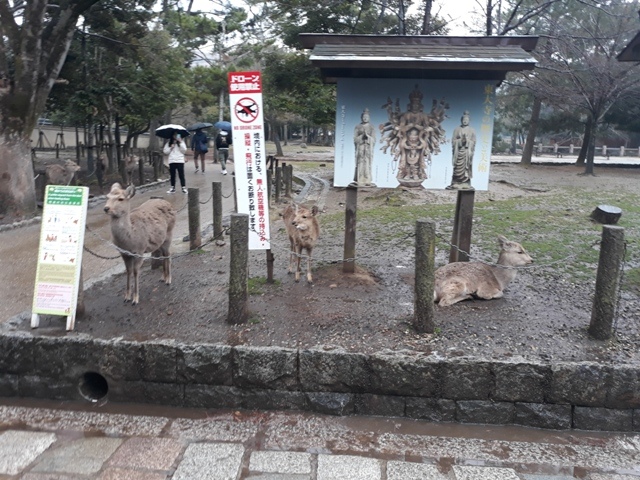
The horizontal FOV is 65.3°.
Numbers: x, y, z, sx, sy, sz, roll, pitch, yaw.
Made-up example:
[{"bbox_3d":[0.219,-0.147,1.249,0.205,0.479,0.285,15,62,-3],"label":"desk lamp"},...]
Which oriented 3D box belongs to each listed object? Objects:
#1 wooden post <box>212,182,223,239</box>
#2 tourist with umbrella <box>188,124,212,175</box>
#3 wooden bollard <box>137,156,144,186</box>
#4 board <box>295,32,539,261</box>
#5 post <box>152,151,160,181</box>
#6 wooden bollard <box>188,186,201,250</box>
[{"bbox_3d":[-1.354,-0.377,6.601,0.120,0.755,0.120,-1,11,-12],"label":"wooden post"},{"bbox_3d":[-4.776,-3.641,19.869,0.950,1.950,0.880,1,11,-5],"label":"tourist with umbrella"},{"bbox_3d":[-4.592,-1.751,12.764,0.115,0.740,0.115,-2,12,-19],"label":"wooden bollard"},{"bbox_3d":[0.939,-0.820,5.196,2.352,2.473,0.931,2,12,3],"label":"board"},{"bbox_3d":[-4.781,-2.112,14.509,0.145,0.780,0.145,-2,11,-18],"label":"post"},{"bbox_3d":[-1.628,-0.282,6.474,0.151,0.810,0.151,-2,12,-14],"label":"wooden bollard"}]

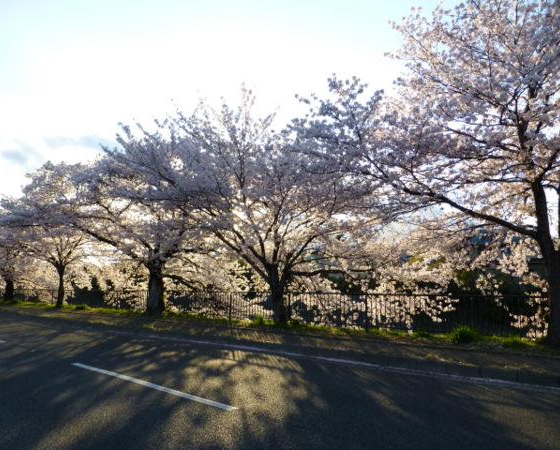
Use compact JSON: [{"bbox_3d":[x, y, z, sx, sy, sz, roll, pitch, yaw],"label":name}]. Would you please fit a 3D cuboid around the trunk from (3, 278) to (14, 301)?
[{"bbox_3d":[-20.323,4.825,31.140,0.700,1.630,0.700,0,-8,0],"label":"trunk"}]

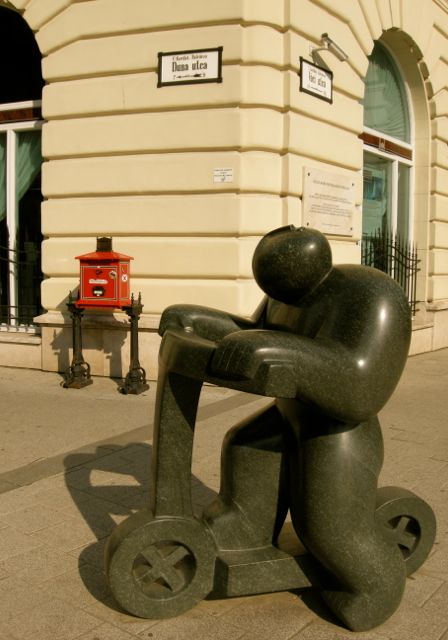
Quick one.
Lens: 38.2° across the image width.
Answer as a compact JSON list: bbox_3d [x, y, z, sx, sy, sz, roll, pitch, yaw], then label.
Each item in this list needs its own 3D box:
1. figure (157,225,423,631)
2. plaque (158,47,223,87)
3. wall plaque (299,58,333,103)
[{"bbox_3d":[0.315,0.398,2.813,1.056,1.609,0.799,-1,5,-20],"label":"figure"},{"bbox_3d":[-0.412,-3.039,7.792,0.820,0.405,0.041,2,5,19],"label":"plaque"},{"bbox_3d":[1.169,-2.982,8.098,0.041,0.405,0.810,4,6,38],"label":"wall plaque"}]

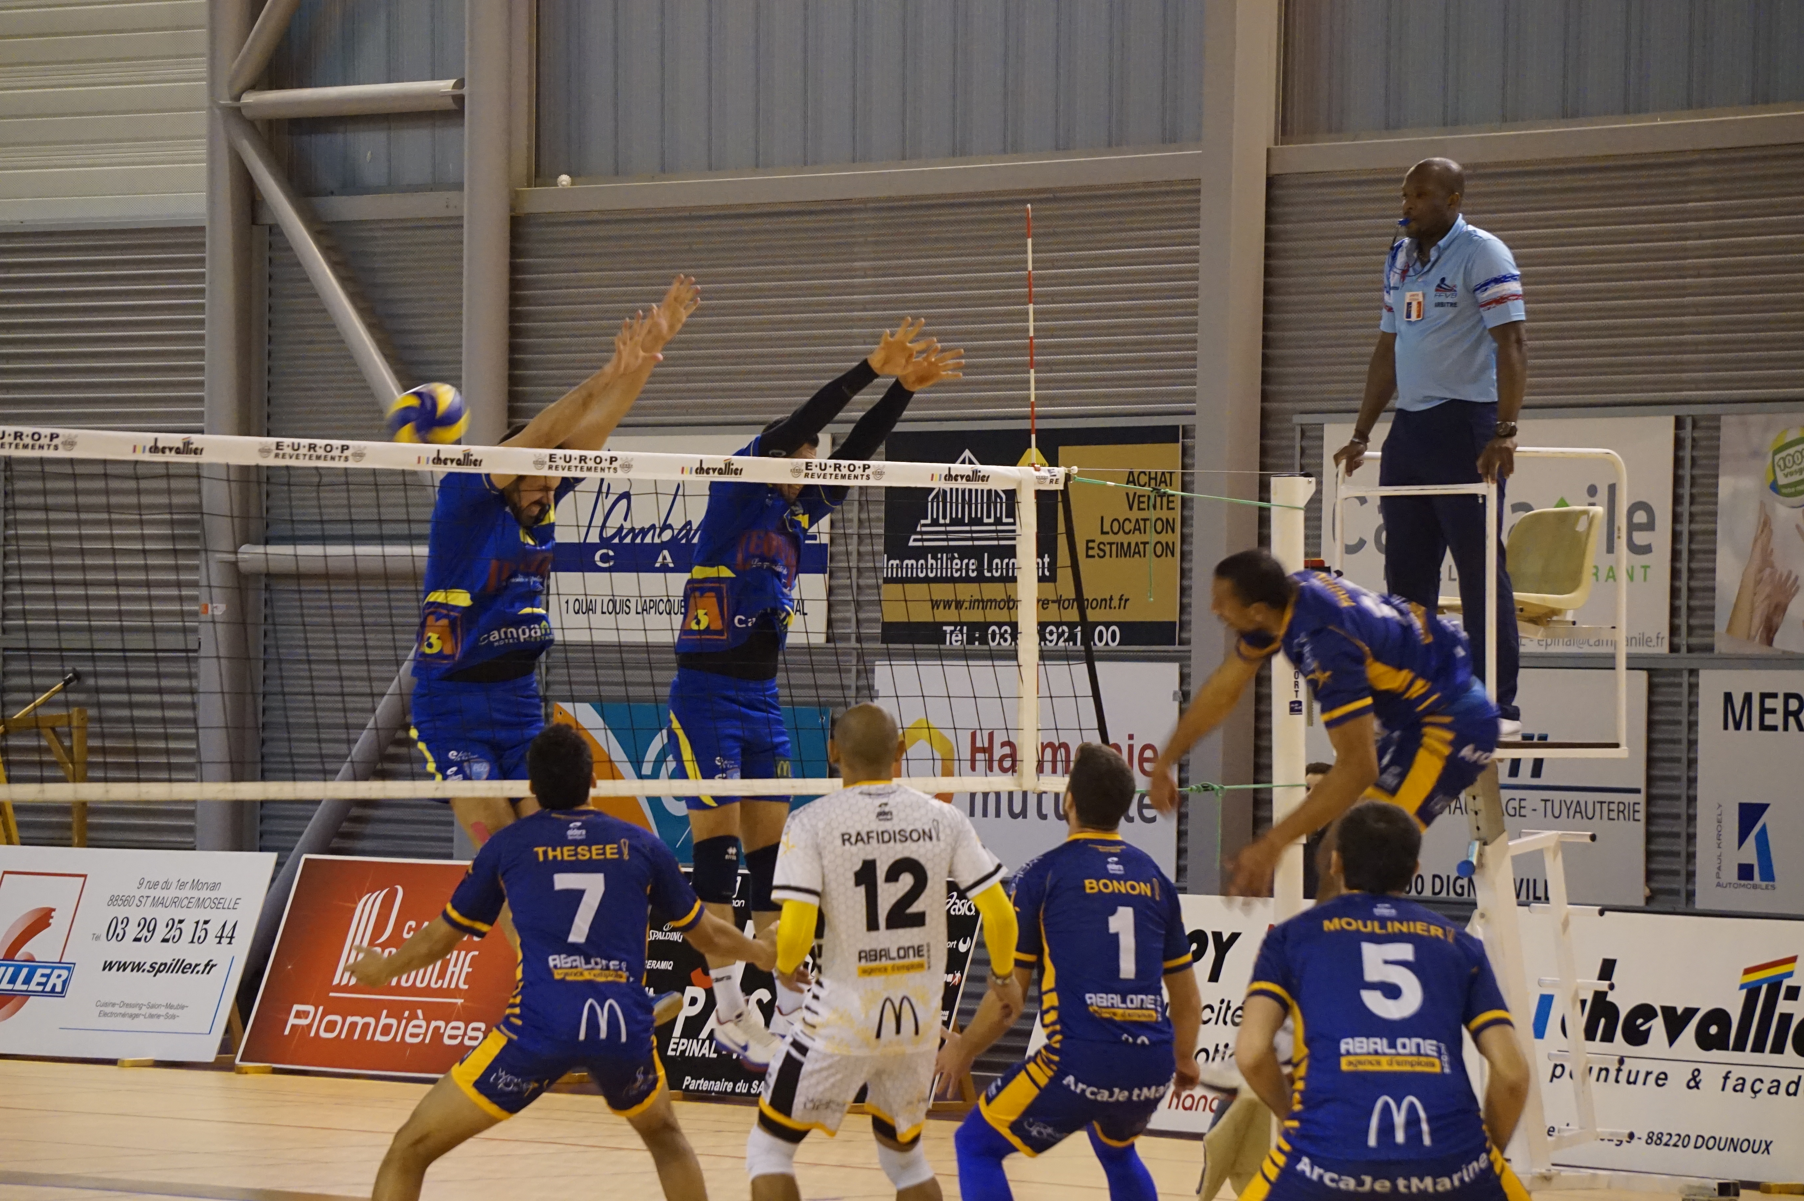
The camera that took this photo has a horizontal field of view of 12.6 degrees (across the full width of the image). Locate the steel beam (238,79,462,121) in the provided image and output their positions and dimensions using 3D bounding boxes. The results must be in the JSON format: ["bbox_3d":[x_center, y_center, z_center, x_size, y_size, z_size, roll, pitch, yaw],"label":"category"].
[{"bbox_3d":[-2.794,-2.539,41.443,0.140,0.140,1.711,2,-1,-43],"label":"steel beam"}]

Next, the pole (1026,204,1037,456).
[{"bbox_3d":[0.408,-0.314,25.170,0.010,1.800,0.010,-1,0,-43],"label":"pole"}]

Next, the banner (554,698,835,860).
[{"bbox_3d":[-1.012,0.886,39.277,0.030,0.770,2.020,1,-1,-42],"label":"banner"}]

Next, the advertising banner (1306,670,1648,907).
[{"bbox_3d":[2.495,0.810,35.453,0.030,1.000,2.000,1,-1,-42],"label":"advertising banner"}]

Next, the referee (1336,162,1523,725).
[{"bbox_3d":[1.734,-0.499,26.400,0.450,1.840,0.670,2,-1,-43],"label":"referee"}]

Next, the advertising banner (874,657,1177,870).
[{"bbox_3d":[0.583,0.786,37.953,0.030,0.980,2.030,2,-1,-43],"label":"advertising banner"}]

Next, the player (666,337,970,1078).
[{"bbox_3d":[-0.268,0.289,24.800,0.540,2.260,0.920,2,-1,-43],"label":"player"}]

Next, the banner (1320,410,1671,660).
[{"bbox_3d":[2.581,-0.279,35.390,0.030,1.000,2.000,1,-1,-42],"label":"banner"}]

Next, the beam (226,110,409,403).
[{"bbox_3d":[-2.886,-1.526,41.518,0.135,2.500,0.135,2,-43,-43],"label":"beam"}]

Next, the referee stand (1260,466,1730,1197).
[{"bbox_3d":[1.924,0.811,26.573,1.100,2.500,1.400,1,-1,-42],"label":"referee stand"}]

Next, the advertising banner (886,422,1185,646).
[{"bbox_3d":[0.598,-0.291,37.554,0.030,1.000,2.000,1,-1,-42],"label":"advertising banner"}]

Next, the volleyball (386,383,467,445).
[{"bbox_3d":[-1.404,-0.537,24.200,0.210,0.210,0.210,1,-1,0],"label":"volleyball"}]

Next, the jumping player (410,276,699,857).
[{"bbox_3d":[-1.074,0.171,24.162,0.680,2.250,0.900,1,-1,-42],"label":"jumping player"}]

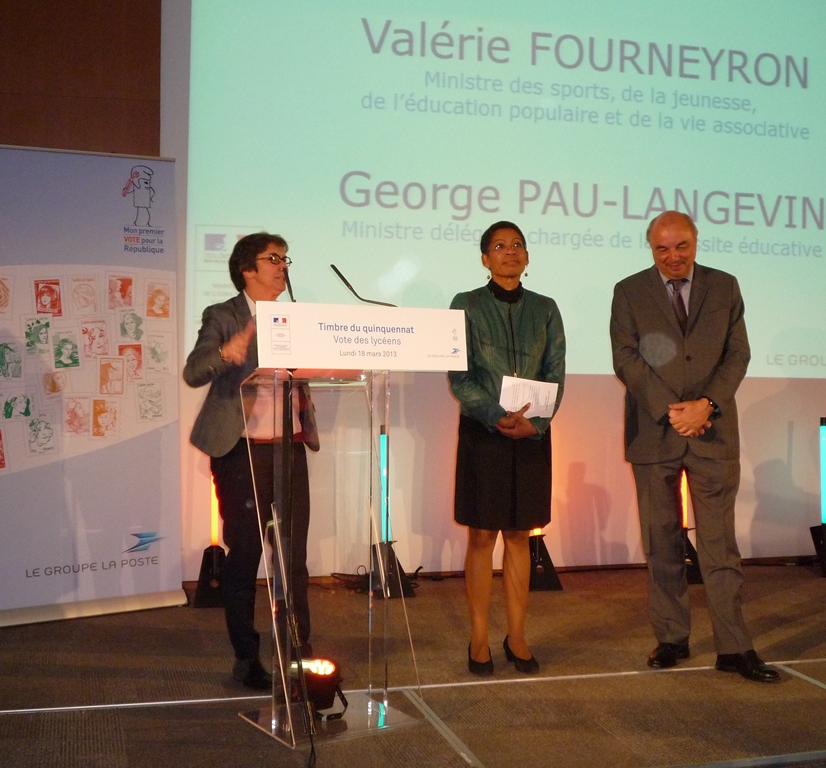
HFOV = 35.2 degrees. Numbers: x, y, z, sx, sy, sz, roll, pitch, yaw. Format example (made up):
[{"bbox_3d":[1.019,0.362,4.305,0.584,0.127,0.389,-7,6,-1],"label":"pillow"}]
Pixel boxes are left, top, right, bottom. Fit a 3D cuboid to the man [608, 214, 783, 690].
[{"bbox_3d":[1.075,0.217,5.040,0.600,1.760,0.450,1,2,3],"label":"man"}]

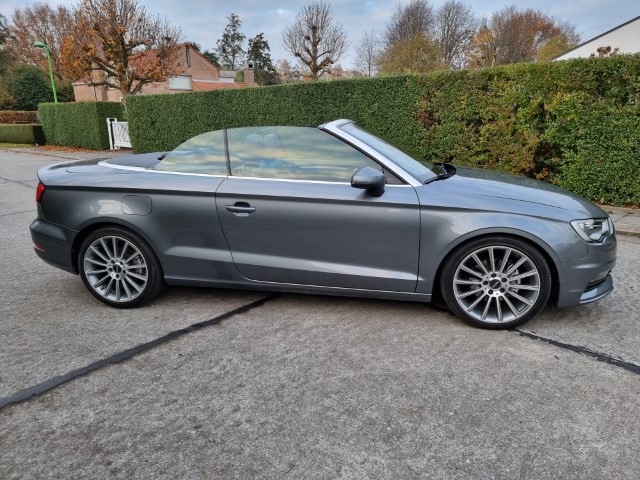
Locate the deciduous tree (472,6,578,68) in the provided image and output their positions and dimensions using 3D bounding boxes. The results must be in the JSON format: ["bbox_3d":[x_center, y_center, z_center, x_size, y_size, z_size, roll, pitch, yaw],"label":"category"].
[{"bbox_3d":[19.495,-17.169,43.040,10.503,9.850,8.928,6,18,22],"label":"deciduous tree"}]

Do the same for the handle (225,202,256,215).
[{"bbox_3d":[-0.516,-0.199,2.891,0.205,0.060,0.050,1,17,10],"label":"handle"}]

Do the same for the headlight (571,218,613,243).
[{"bbox_3d":[1.716,-0.105,2.786,0.380,0.165,0.400,1,17,10],"label":"headlight"}]

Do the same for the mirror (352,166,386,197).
[{"bbox_3d":[0.298,-0.358,2.691,0.200,0.185,0.240,1,17,10],"label":"mirror"}]

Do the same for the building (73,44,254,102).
[{"bbox_3d":[-13.712,-13.666,39.634,12.500,6.900,11.500,-17,23,-42],"label":"building"}]

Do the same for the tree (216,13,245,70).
[{"bbox_3d":[-11.039,-21.719,56.033,3.480,12.735,3.480,-4,17,-9],"label":"tree"}]

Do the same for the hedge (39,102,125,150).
[{"bbox_3d":[-10.046,-4.891,18.754,5.897,1.800,1.300,13,22,40],"label":"hedge"}]

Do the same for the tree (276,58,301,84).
[{"bbox_3d":[-4.732,-22.649,66.249,3.840,8.295,3.840,-3,17,-3],"label":"tree"}]

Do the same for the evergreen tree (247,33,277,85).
[{"bbox_3d":[-7.045,-19.989,54.498,3.643,10.090,3.643,-3,17,-6],"label":"evergreen tree"}]

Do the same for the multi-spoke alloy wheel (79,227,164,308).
[{"bbox_3d":[-1.447,0.184,3.296,0.637,0.637,0.230,1,17,10],"label":"multi-spoke alloy wheel"}]

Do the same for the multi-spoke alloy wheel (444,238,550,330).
[{"bbox_3d":[1.107,0.249,2.841,0.637,0.637,0.230,1,17,10],"label":"multi-spoke alloy wheel"}]

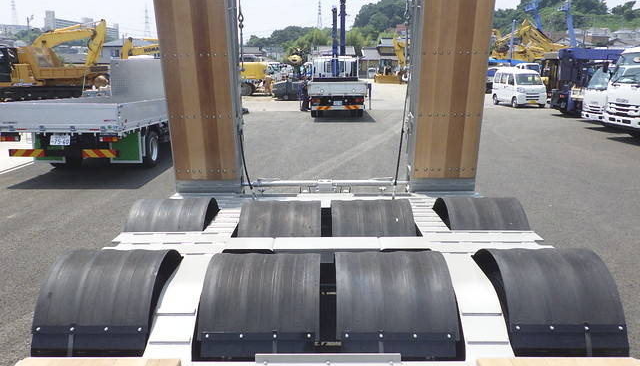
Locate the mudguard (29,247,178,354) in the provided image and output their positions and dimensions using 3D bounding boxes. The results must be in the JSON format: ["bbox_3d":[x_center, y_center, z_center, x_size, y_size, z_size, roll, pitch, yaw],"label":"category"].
[{"bbox_3d":[-1.145,0.581,2.928,0.590,0.400,0.800,0,13,0],"label":"mudguard"}]

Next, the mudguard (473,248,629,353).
[{"bbox_3d":[1.235,0.582,2.924,0.590,0.400,0.800,0,13,0],"label":"mudguard"}]

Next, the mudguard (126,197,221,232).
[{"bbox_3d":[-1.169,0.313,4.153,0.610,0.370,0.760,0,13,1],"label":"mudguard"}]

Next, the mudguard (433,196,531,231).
[{"bbox_3d":[1.237,0.309,4.061,0.590,0.380,0.780,0,13,0],"label":"mudguard"}]

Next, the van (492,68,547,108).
[{"bbox_3d":[9.996,-4.781,25.866,1.475,1.875,3.395,-1,13,-2],"label":"van"}]

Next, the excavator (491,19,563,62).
[{"bbox_3d":[13.688,-8.230,33.852,6.500,5.000,3.000,0,13,1],"label":"excavator"}]

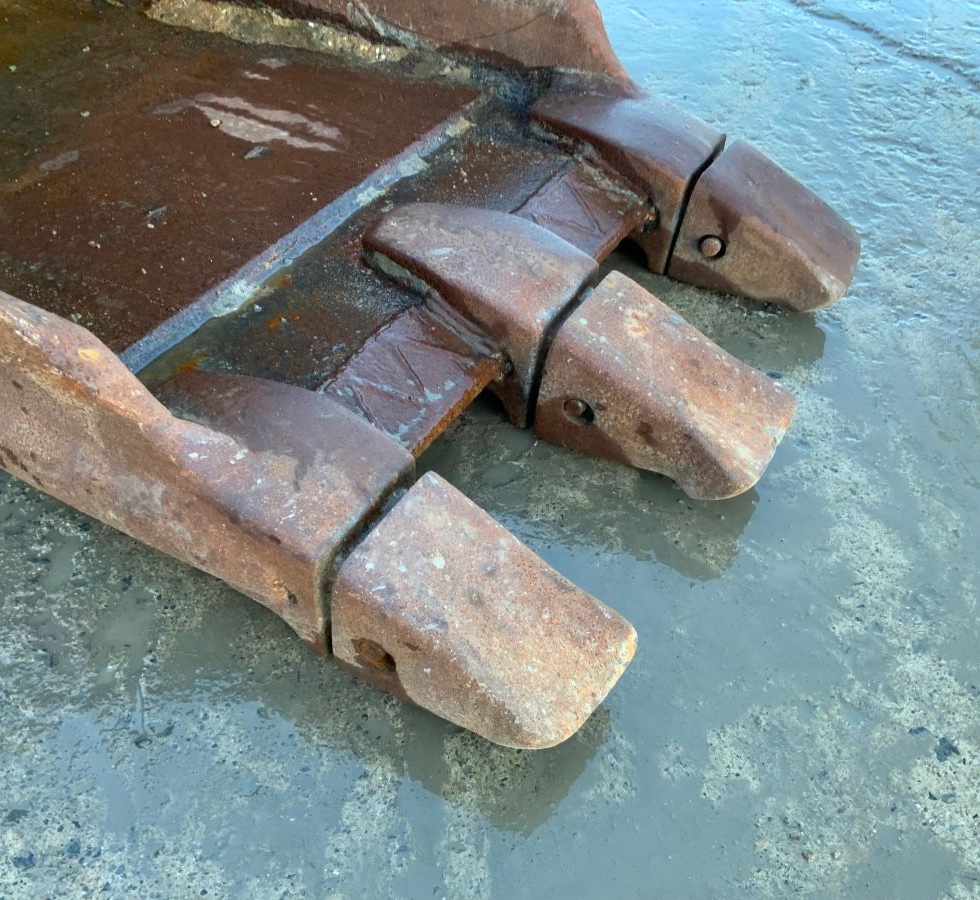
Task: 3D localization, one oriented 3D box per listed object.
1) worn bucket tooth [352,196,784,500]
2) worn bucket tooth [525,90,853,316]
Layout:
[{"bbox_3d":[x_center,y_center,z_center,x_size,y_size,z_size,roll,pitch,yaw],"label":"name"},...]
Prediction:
[{"bbox_3d":[0.064,-0.086,0.859,0.376,0.120,0.111,28,52,18],"label":"worn bucket tooth"},{"bbox_3d":[0.204,-0.251,1.020,0.343,0.120,0.111,28,52,18],"label":"worn bucket tooth"}]

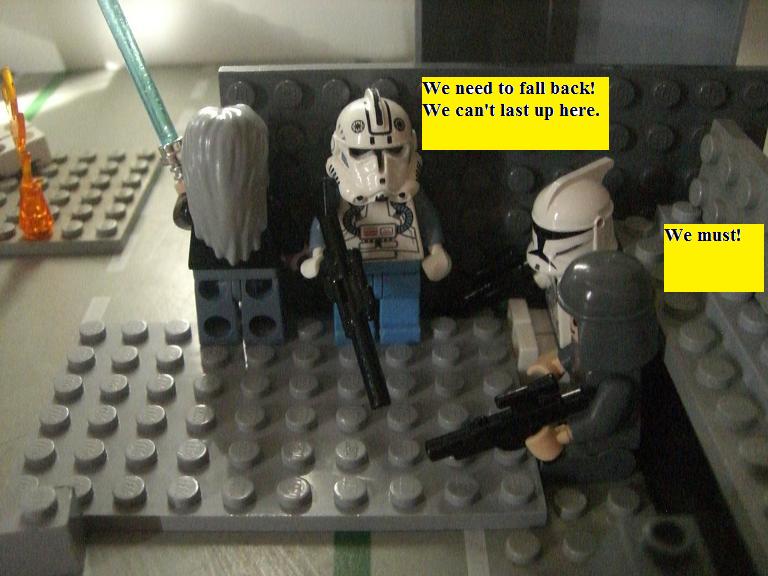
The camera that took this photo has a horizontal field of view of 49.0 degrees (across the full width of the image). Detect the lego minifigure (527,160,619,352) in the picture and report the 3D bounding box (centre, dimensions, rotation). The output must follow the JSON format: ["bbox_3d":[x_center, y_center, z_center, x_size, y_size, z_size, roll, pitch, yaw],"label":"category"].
[{"bbox_3d":[0.030,-0.003,0.141,0.017,0.038,0.020,-3,33,-6],"label":"lego minifigure"}]

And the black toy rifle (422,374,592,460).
[{"bbox_3d":[0.018,0.019,0.116,0.025,0.009,0.004,-22,34,4],"label":"black toy rifle"}]

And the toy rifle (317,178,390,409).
[{"bbox_3d":[-0.006,0.003,0.133,0.009,0.033,0.004,-19,-14,18],"label":"toy rifle"}]

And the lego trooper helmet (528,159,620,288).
[{"bbox_3d":[0.030,-0.011,0.136,0.015,0.019,0.013,-12,35,-19],"label":"lego trooper helmet"}]

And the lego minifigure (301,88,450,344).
[{"bbox_3d":[-0.001,-0.010,0.144,0.026,0.045,0.017,-2,33,-3],"label":"lego minifigure"}]

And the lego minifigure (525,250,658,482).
[{"bbox_3d":[0.030,0.010,0.122,0.017,0.035,0.020,-2,33,-3],"label":"lego minifigure"}]

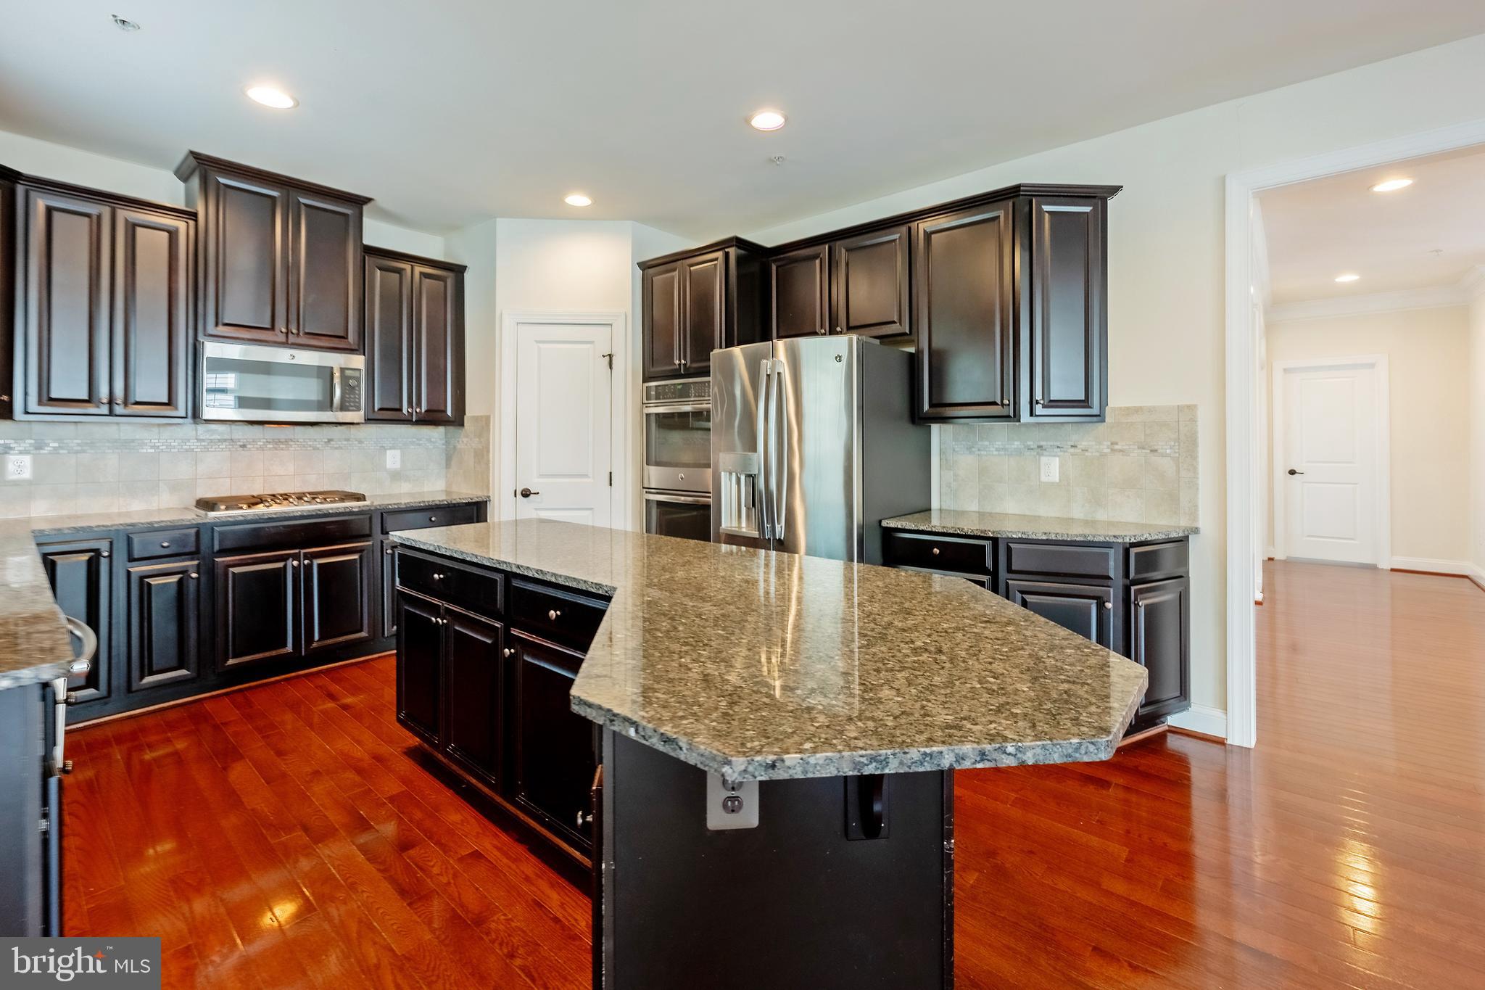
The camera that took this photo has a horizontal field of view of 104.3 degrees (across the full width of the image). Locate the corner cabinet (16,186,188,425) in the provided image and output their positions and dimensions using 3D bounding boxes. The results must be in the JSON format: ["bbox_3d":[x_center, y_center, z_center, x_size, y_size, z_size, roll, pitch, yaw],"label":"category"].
[{"bbox_3d":[-3.323,-0.954,3.043,0.370,1.150,0.625,3,5,43],"label":"corner cabinet"}]

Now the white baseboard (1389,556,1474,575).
[{"bbox_3d":[6.735,0.691,5.669,0.519,0.145,0.025,3,4,38],"label":"white baseboard"}]

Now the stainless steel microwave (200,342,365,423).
[{"bbox_3d":[-2.817,-0.658,3.548,0.410,0.428,0.767,3,5,43],"label":"stainless steel microwave"}]

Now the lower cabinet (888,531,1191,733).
[{"bbox_3d":[1.329,0.620,2.652,1.155,0.900,0.620,3,4,38],"label":"lower cabinet"}]

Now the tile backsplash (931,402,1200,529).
[{"bbox_3d":[1.538,-0.161,2.870,1.148,0.538,0.020,3,4,38],"label":"tile backsplash"}]

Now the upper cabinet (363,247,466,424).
[{"bbox_3d":[-2.348,-1.064,4.074,0.370,1.152,0.632,3,5,43],"label":"upper cabinet"}]

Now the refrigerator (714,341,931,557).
[{"bbox_3d":[0.427,0.121,3.150,0.860,1.790,0.840,3,4,38],"label":"refrigerator"}]

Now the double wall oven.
[{"bbox_3d":[-0.183,-0.072,3.788,0.756,1.340,0.600,3,4,38],"label":"double wall oven"}]

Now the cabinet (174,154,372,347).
[{"bbox_3d":[-2.815,-1.378,3.537,0.430,0.990,0.870,3,5,43],"label":"cabinet"}]

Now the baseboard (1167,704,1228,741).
[{"bbox_3d":[1.981,0.991,2.522,0.205,0.137,0.025,3,4,38],"label":"baseboard"}]

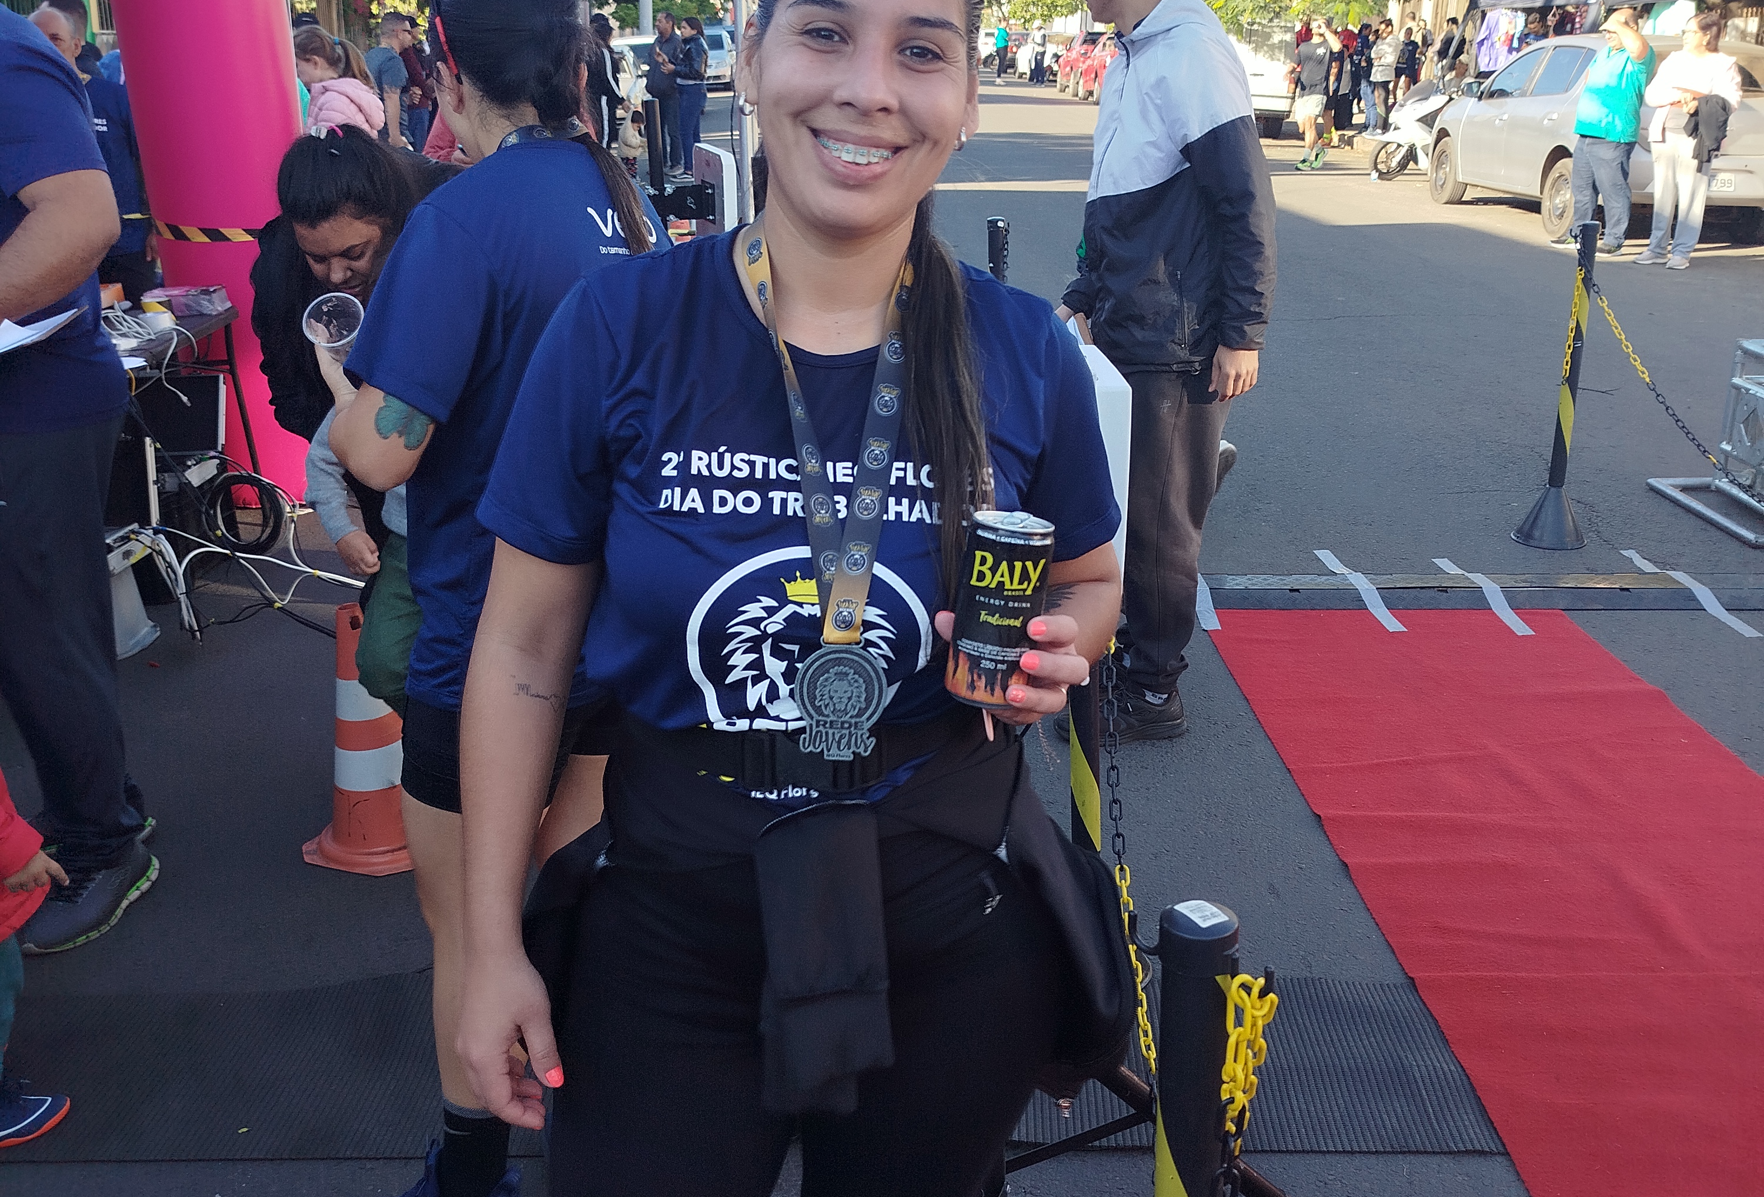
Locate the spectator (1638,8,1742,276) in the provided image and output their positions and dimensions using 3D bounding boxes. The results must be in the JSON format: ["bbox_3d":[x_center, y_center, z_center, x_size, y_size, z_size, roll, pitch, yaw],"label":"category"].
[{"bbox_3d":[5.484,-3.114,11.090,0.550,1.650,0.400,12,22,31],"label":"spectator"}]

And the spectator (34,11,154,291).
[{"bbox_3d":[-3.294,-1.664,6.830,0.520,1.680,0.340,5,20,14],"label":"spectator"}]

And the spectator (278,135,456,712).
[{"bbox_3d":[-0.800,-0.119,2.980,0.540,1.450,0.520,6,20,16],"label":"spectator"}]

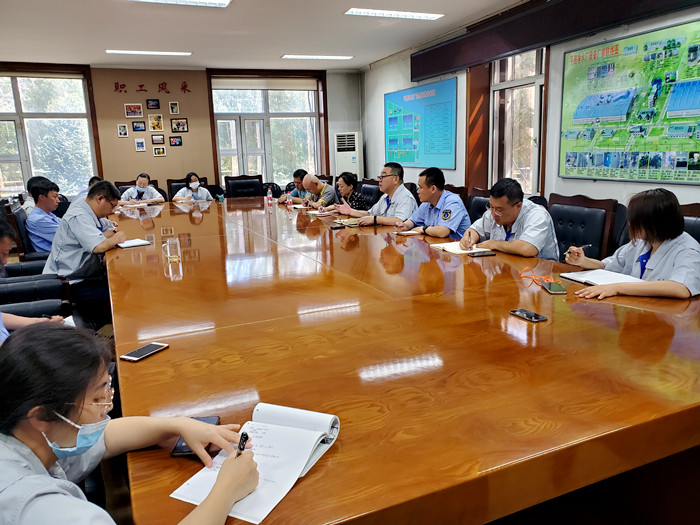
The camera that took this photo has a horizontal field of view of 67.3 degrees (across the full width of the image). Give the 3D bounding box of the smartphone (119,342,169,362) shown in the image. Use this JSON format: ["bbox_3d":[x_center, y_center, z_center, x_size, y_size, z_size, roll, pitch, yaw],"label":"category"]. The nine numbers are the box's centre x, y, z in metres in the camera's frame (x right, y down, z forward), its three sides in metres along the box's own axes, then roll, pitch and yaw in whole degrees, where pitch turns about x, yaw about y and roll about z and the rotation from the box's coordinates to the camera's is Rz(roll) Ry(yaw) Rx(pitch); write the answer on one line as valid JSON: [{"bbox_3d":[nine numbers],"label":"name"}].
[{"bbox_3d":[-0.764,0.332,1.960,0.078,0.008,0.157,4,14,26],"label":"smartphone"}]

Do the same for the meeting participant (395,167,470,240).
[{"bbox_3d":[0.773,-0.158,4.494,0.727,1.293,0.566,-4,12,-11],"label":"meeting participant"}]

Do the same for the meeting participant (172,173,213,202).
[{"bbox_3d":[-2.517,-0.842,8.439,0.566,1.192,0.727,-7,13,-22],"label":"meeting participant"}]

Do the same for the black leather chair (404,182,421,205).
[{"bbox_3d":[0.327,-0.336,5.819,0.660,1.066,0.620,-8,14,-24],"label":"black leather chair"}]

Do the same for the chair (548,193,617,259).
[{"bbox_3d":[1.366,0.100,3.683,0.660,1.066,0.620,-8,14,-24],"label":"chair"}]

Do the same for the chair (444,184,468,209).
[{"bbox_3d":[0.709,-0.185,5.076,0.660,1.066,0.620,-8,14,-24],"label":"chair"}]

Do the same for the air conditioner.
[{"bbox_3d":[0.003,-1.705,10.567,0.490,1.750,0.300,3,13,20],"label":"air conditioner"}]

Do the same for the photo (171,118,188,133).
[{"bbox_3d":[-3.079,-2.482,9.535,0.288,0.238,0.024,-8,14,-24],"label":"photo"}]

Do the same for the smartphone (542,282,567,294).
[{"bbox_3d":[0.994,0.128,2.560,0.076,0.008,0.160,-1,13,6],"label":"smartphone"}]

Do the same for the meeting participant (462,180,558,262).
[{"bbox_3d":[1.190,0.024,3.665,0.840,1.235,0.660,-8,14,-24],"label":"meeting participant"}]

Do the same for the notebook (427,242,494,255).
[{"bbox_3d":[0.744,-0.097,3.572,0.250,0.020,0.345,-7,13,-24],"label":"notebook"}]

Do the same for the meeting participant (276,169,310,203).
[{"bbox_3d":[-0.711,-0.717,7.435,0.700,1.200,0.520,-7,13,-24],"label":"meeting participant"}]

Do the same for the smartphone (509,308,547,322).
[{"bbox_3d":[0.729,0.220,2.152,0.072,0.009,0.150,-7,13,-24],"label":"smartphone"}]

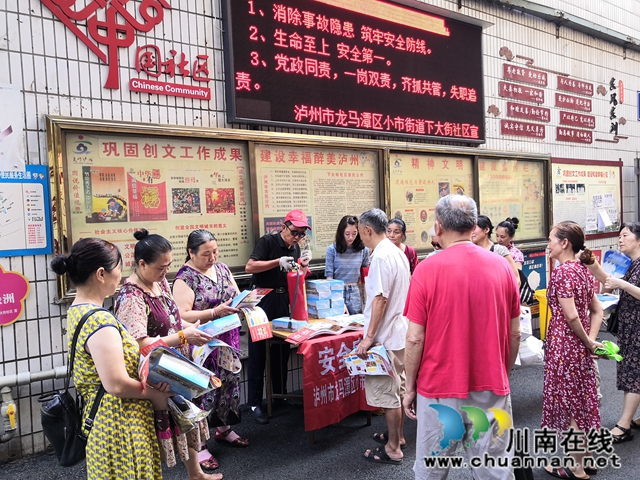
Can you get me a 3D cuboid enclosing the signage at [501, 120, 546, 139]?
[{"bbox_3d":[2.829,-1.527,6.938,1.029,0.198,0.030,-4,2,-35],"label":"signage"}]

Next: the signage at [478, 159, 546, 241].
[{"bbox_3d":[2.552,-0.494,6.522,1.501,1.068,0.060,-4,2,-35],"label":"signage"}]

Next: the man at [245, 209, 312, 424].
[{"bbox_3d":[-0.355,0.607,4.001,0.530,1.670,0.440,-4,2,-38],"label":"man"}]

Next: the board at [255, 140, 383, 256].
[{"bbox_3d":[0.039,-0.369,4.946,1.461,1.066,0.030,-4,2,-35],"label":"board"}]

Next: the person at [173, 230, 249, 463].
[{"bbox_3d":[-0.756,0.702,3.462,0.490,1.550,0.450,-4,3,-43],"label":"person"}]

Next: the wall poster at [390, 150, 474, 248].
[{"bbox_3d":[1.320,-0.425,5.671,1.402,1.050,0.050,-4,2,-35],"label":"wall poster"}]

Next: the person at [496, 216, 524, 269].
[{"bbox_3d":[2.012,0.507,5.213,0.340,1.580,0.430,-4,2,-36],"label":"person"}]

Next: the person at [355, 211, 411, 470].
[{"bbox_3d":[0.425,0.610,3.330,0.380,1.640,0.470,-2,2,24],"label":"person"}]

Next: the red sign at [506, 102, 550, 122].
[{"bbox_3d":[2.936,-1.783,7.013,1.036,0.192,0.030,-4,2,-35],"label":"red sign"}]

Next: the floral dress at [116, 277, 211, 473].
[{"bbox_3d":[-0.987,0.782,3.050,0.390,1.120,0.490,-1,2,34],"label":"floral dress"}]

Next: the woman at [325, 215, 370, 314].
[{"bbox_3d":[0.249,0.606,4.261,0.450,1.600,0.360,-3,2,-2],"label":"woman"}]

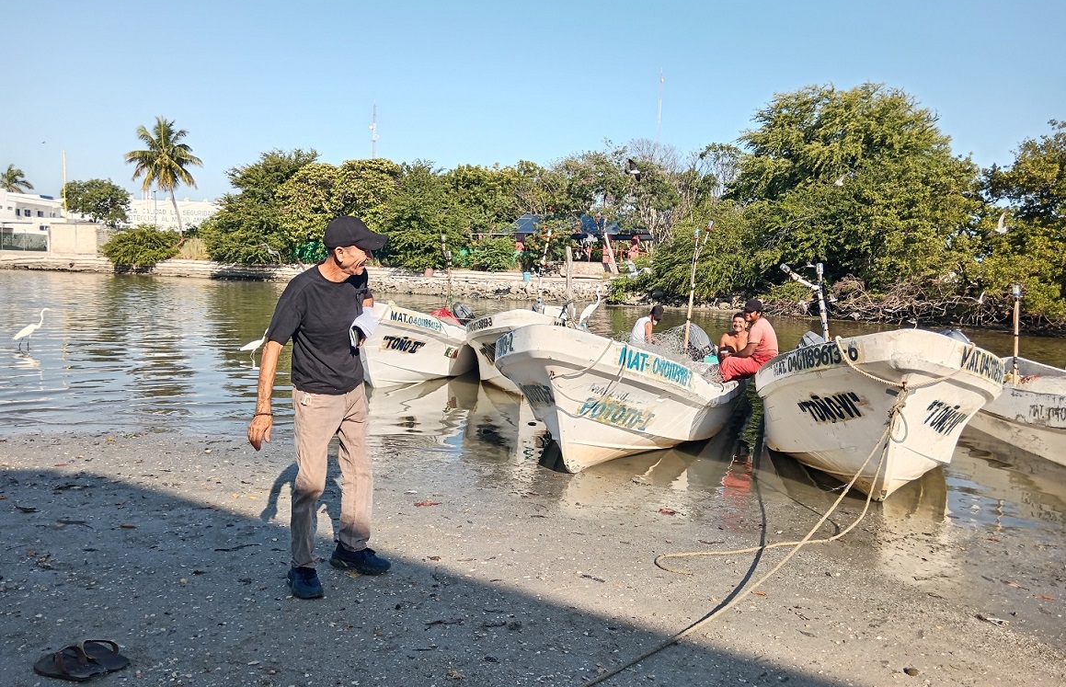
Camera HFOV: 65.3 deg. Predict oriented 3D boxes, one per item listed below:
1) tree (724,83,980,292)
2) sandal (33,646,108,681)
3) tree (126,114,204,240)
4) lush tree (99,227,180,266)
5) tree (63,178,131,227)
[{"bbox_3d":[12.487,-6.046,32.528,10.000,8.500,9.500,4,6,21],"label":"tree"},{"bbox_3d":[-1.650,1.135,2.955,0.265,0.055,0.100,3,6,19],"label":"sandal"},{"bbox_3d":[-27.208,-12.047,61.177,5.900,9.300,5.900,-1,6,-24],"label":"tree"},{"bbox_3d":[-25.921,-6.389,55.000,4.900,2.650,4.200,-1,7,-27],"label":"lush tree"},{"bbox_3d":[-48.244,-14.300,92.000,7.500,8.000,7.200,-2,7,-30],"label":"tree"}]

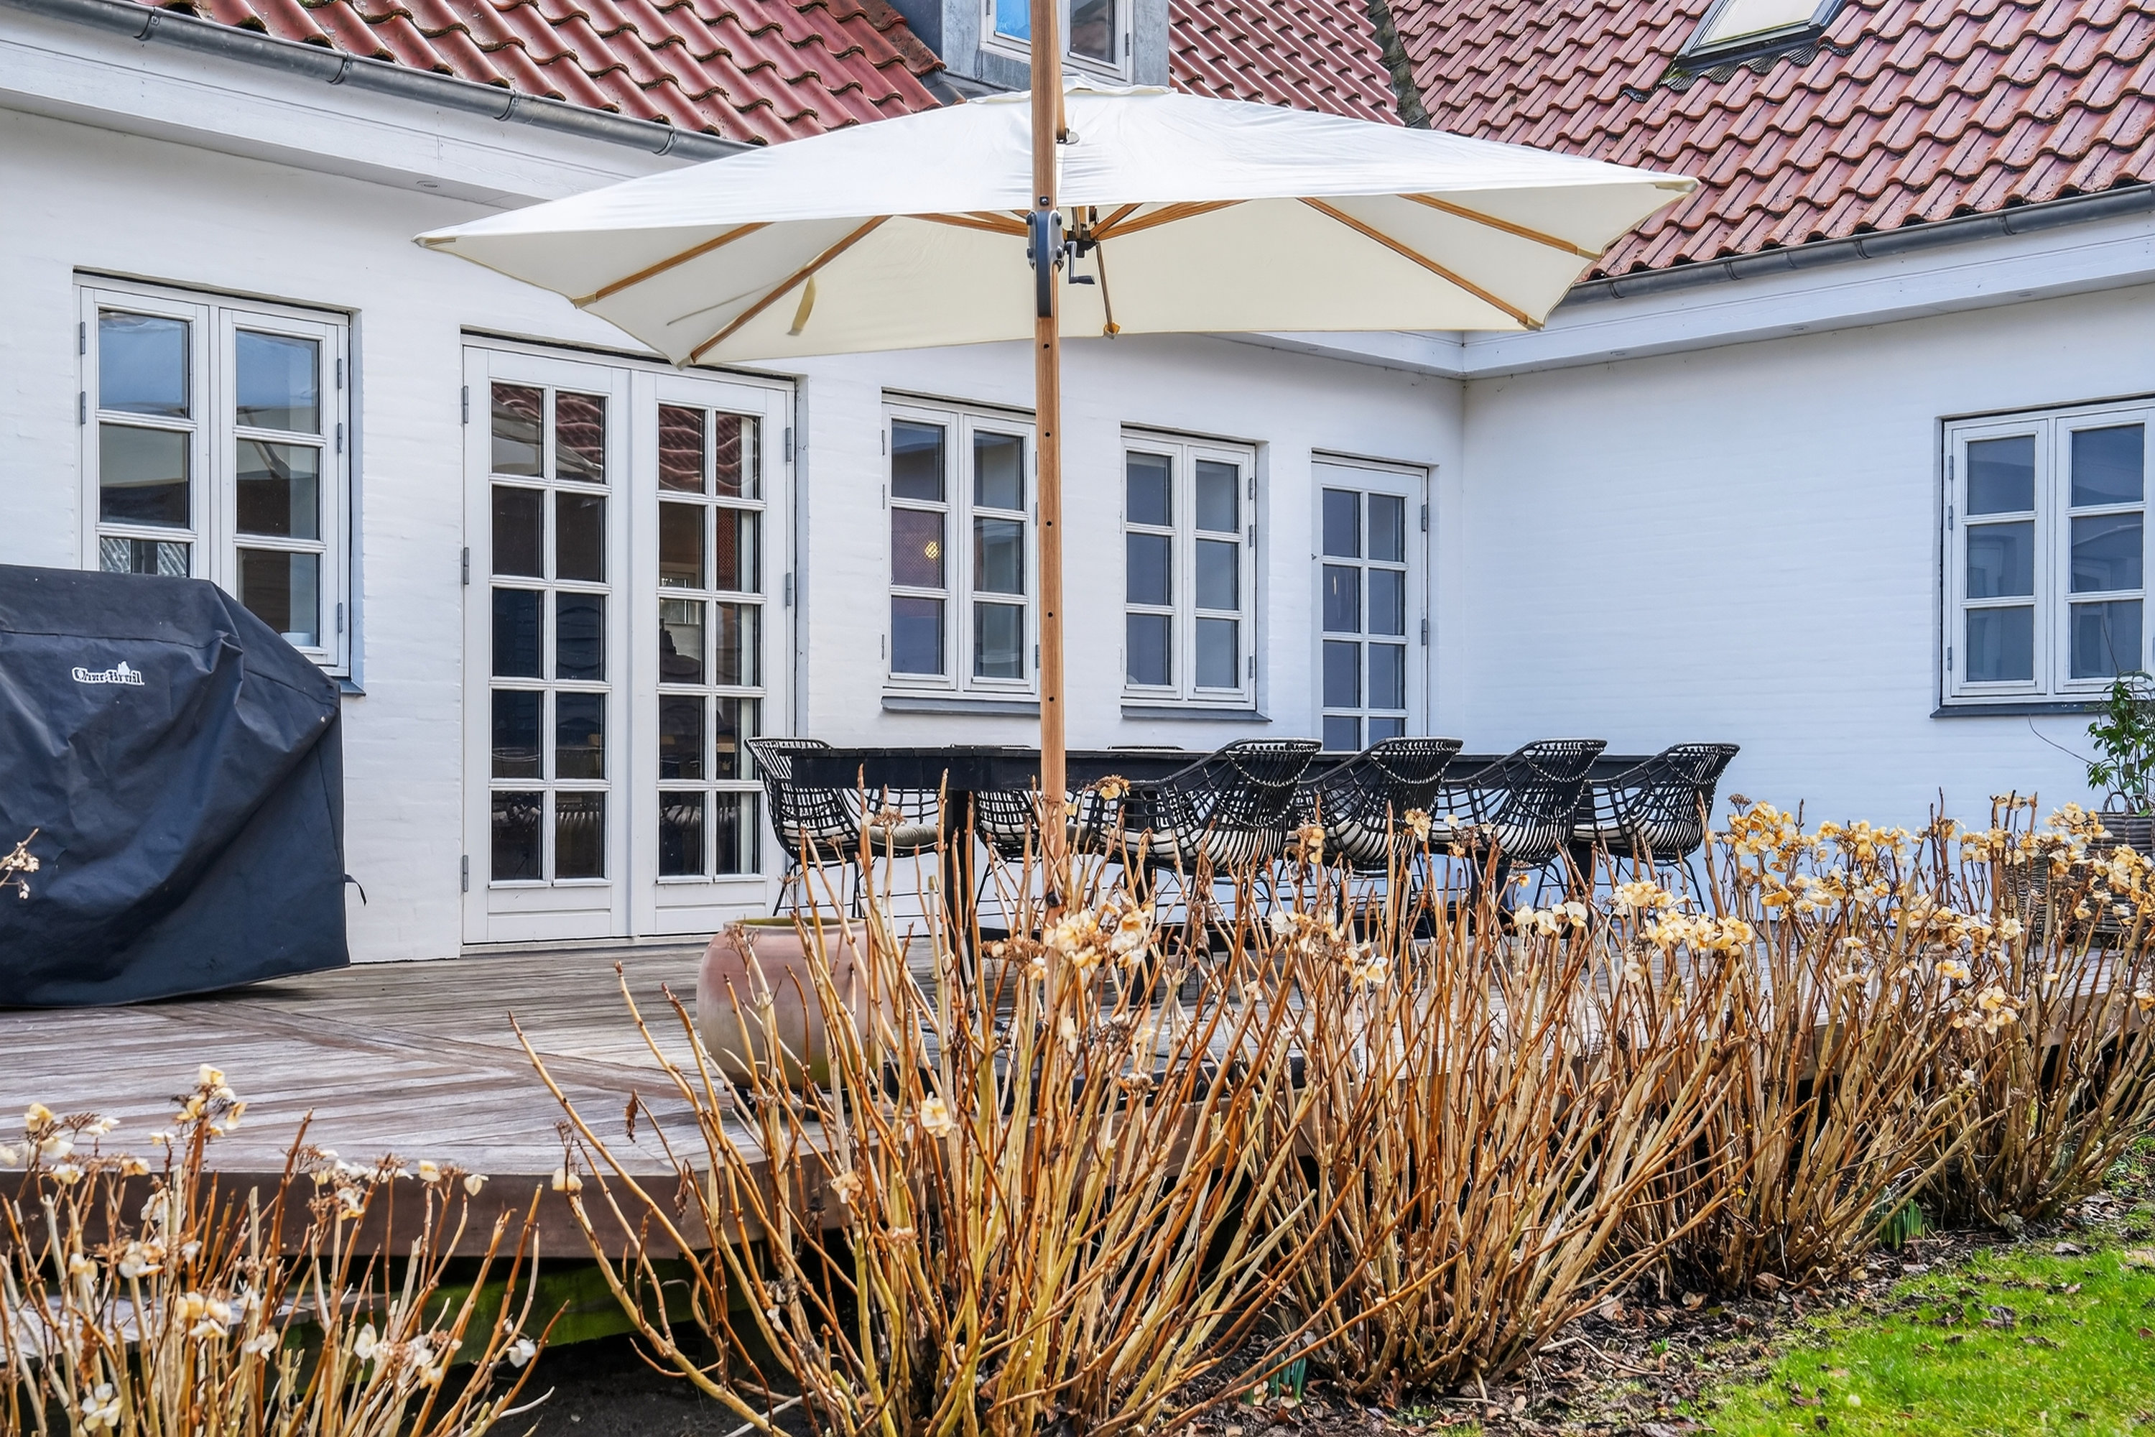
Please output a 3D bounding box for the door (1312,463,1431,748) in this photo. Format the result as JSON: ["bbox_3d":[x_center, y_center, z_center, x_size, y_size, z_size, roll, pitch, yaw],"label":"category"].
[{"bbox_3d":[1.344,-0.168,12.439,0.100,2.090,0.897,-2,-2,45],"label":"door"}]

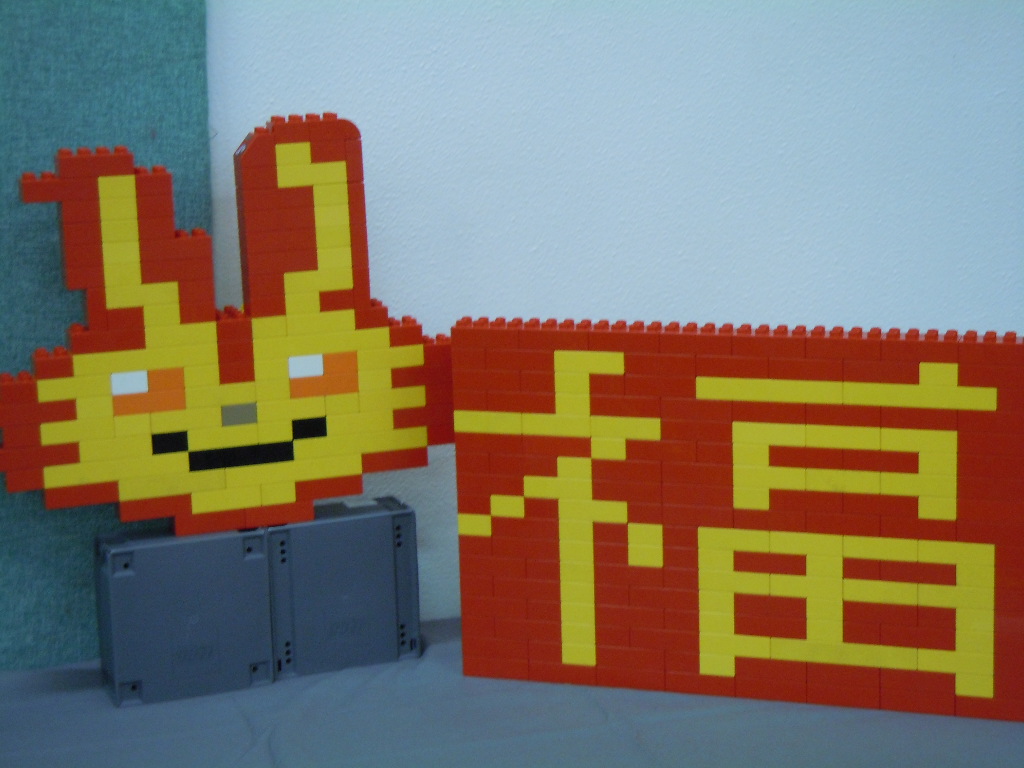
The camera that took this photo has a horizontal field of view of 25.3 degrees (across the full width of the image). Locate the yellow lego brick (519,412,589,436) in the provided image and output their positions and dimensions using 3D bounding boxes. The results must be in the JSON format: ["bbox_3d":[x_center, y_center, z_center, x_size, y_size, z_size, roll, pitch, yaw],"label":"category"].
[{"bbox_3d":[0.044,0.033,2.032,0.064,0.020,0.032,2,12,19],"label":"yellow lego brick"}]

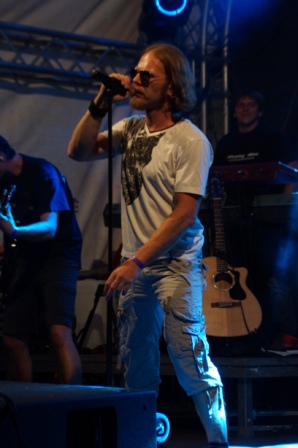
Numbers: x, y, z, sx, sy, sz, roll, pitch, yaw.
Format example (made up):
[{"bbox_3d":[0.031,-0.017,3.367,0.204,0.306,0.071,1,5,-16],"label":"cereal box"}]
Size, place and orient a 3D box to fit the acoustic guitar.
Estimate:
[{"bbox_3d":[0.405,0.188,8.387,0.405,1.020,0.120,2,-26,-9],"label":"acoustic guitar"}]

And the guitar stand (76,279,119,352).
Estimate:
[{"bbox_3d":[-0.283,0.548,8.700,0.270,0.400,0.280,0,-6,5],"label":"guitar stand"}]

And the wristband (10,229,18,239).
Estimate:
[{"bbox_3d":[-0.635,0.044,7.050,0.020,0.060,0.048,31,0,-29],"label":"wristband"}]

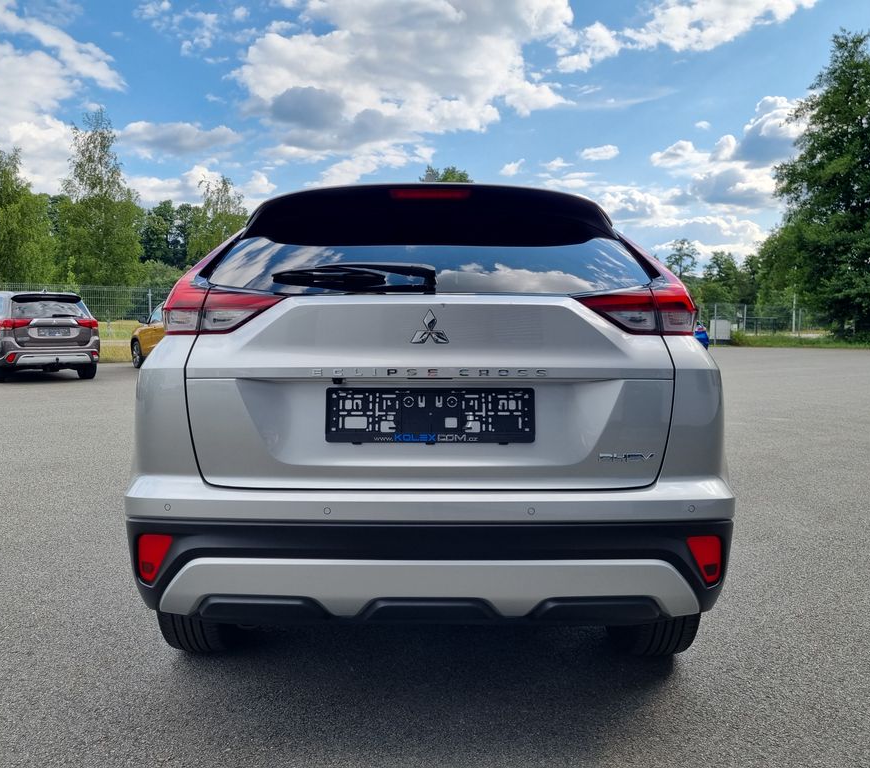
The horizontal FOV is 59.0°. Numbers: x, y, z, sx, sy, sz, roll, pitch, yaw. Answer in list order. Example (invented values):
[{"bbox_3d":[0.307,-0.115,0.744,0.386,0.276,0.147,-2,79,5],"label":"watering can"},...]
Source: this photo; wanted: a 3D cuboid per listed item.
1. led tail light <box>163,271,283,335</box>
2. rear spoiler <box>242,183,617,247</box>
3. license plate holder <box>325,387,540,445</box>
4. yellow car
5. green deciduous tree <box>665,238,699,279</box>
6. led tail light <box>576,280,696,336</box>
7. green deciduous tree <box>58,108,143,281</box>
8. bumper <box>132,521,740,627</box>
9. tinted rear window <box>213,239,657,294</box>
[{"bbox_3d":[-0.618,-0.223,2.189,0.440,0.190,0.400,0,5,0],"label":"led tail light"},{"bbox_3d":[-0.015,-0.537,2.393,1.170,0.210,0.360,0,5,0],"label":"rear spoiler"},{"bbox_3d":[-0.011,0.080,1.949,0.530,0.140,0.025,0,5,0],"label":"license plate holder"},{"bbox_3d":[-5.649,-1.156,18.031,1.800,1.620,4.360,-4,6,-40],"label":"yellow car"},{"bbox_3d":[25.375,-10.296,79.410,3.600,9.337,3.600,0,5,0],"label":"green deciduous tree"},{"bbox_3d":[0.588,-0.223,2.189,0.440,0.190,0.400,0,5,0],"label":"led tail light"},{"bbox_3d":[-18.578,-8.957,43.393,4.600,12.828,4.600,0,5,0],"label":"green deciduous tree"},{"bbox_3d":[-0.012,0.467,2.098,1.760,0.300,0.450,0,5,0],"label":"bumper"},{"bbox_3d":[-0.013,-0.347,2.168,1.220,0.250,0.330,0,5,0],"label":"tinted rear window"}]

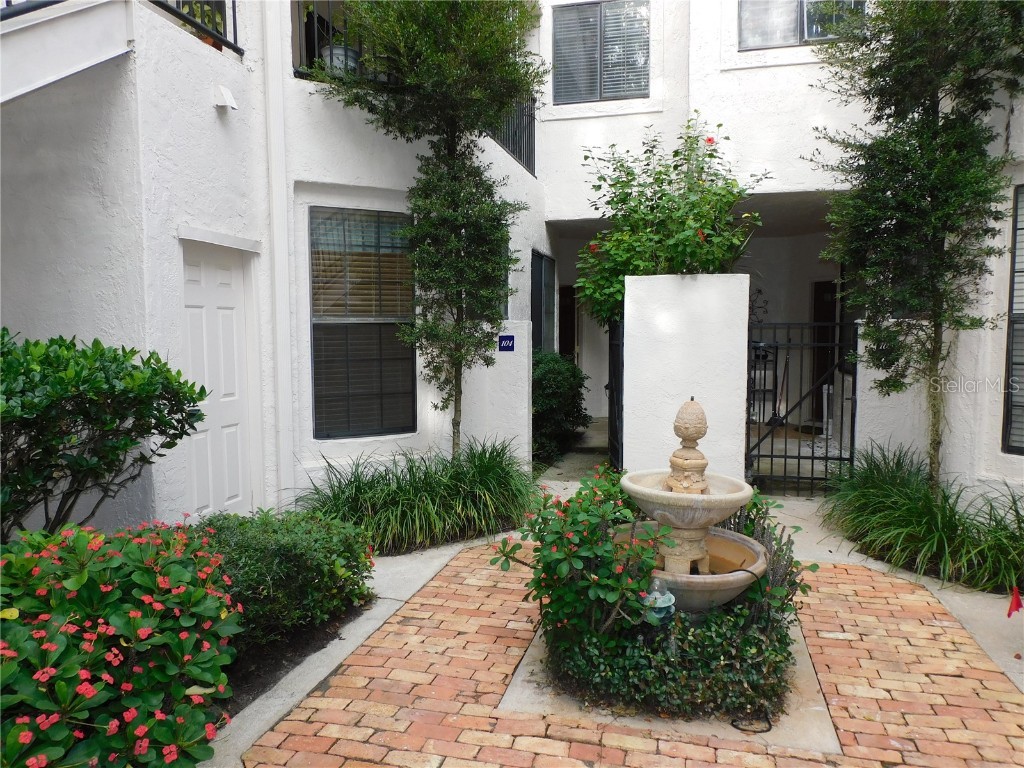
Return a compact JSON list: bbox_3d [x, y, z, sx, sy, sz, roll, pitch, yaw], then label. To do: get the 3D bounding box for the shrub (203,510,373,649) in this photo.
[{"bbox_3d":[-1.284,0.979,3.819,0.840,0.500,0.860,1,5,15],"label":"shrub"}]

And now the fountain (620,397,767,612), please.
[{"bbox_3d":[0.818,0.631,3.279,0.680,1.120,0.680,1,5,15],"label":"fountain"}]

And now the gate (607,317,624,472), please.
[{"bbox_3d":[1.030,0.151,7.077,0.050,1.470,0.800,0,5,-1],"label":"gate"}]

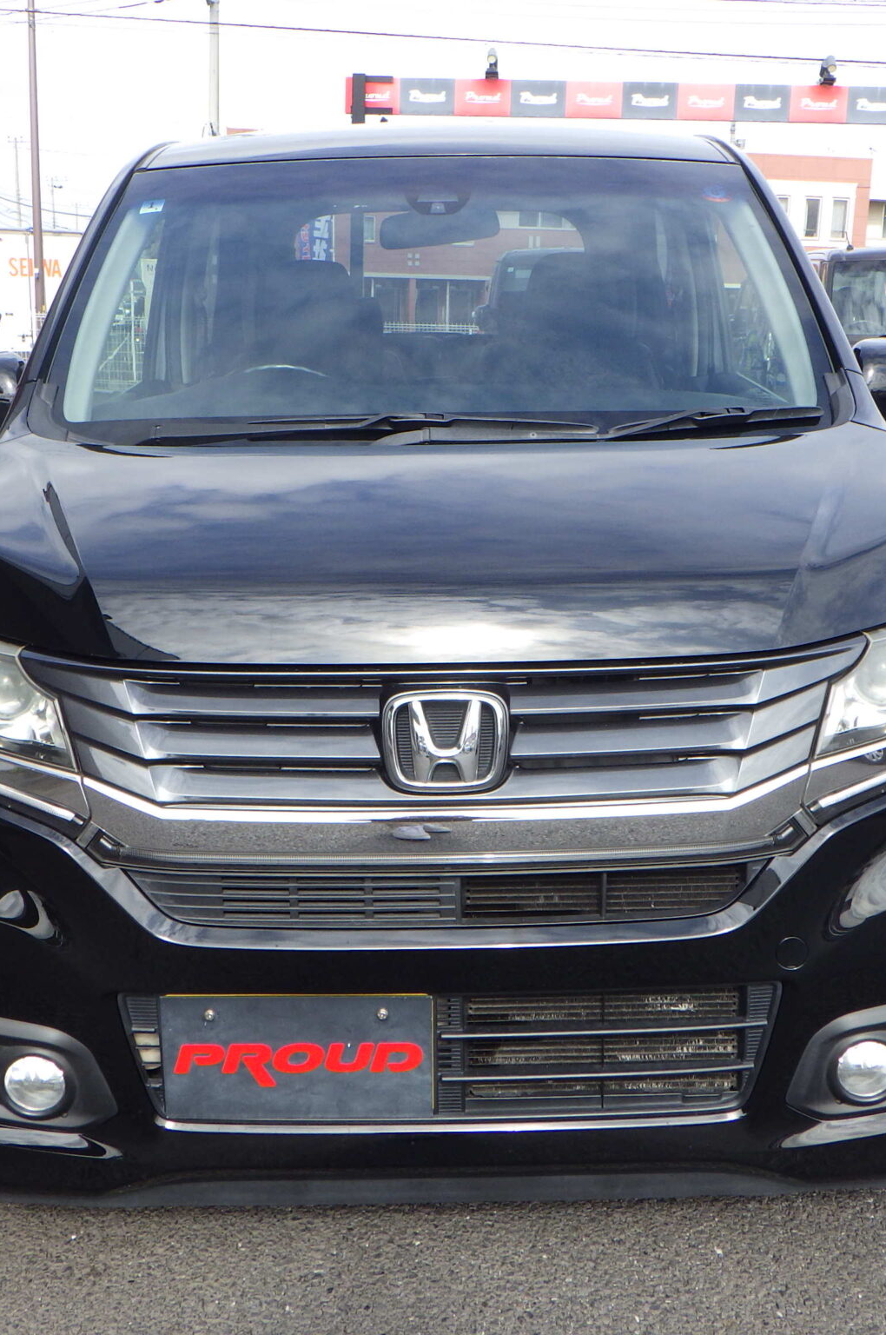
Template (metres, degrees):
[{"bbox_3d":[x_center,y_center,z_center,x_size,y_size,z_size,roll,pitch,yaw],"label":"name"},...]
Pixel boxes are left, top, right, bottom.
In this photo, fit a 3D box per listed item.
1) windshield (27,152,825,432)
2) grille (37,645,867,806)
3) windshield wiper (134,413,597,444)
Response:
[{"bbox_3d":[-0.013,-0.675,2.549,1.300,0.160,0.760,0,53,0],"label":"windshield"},{"bbox_3d":[-0.005,0.073,1.705,1.010,0.185,0.170,0,14,0],"label":"grille"},{"bbox_3d":[-0.128,-0.389,2.333,0.740,0.060,0.120,0,14,0],"label":"windshield wiper"}]

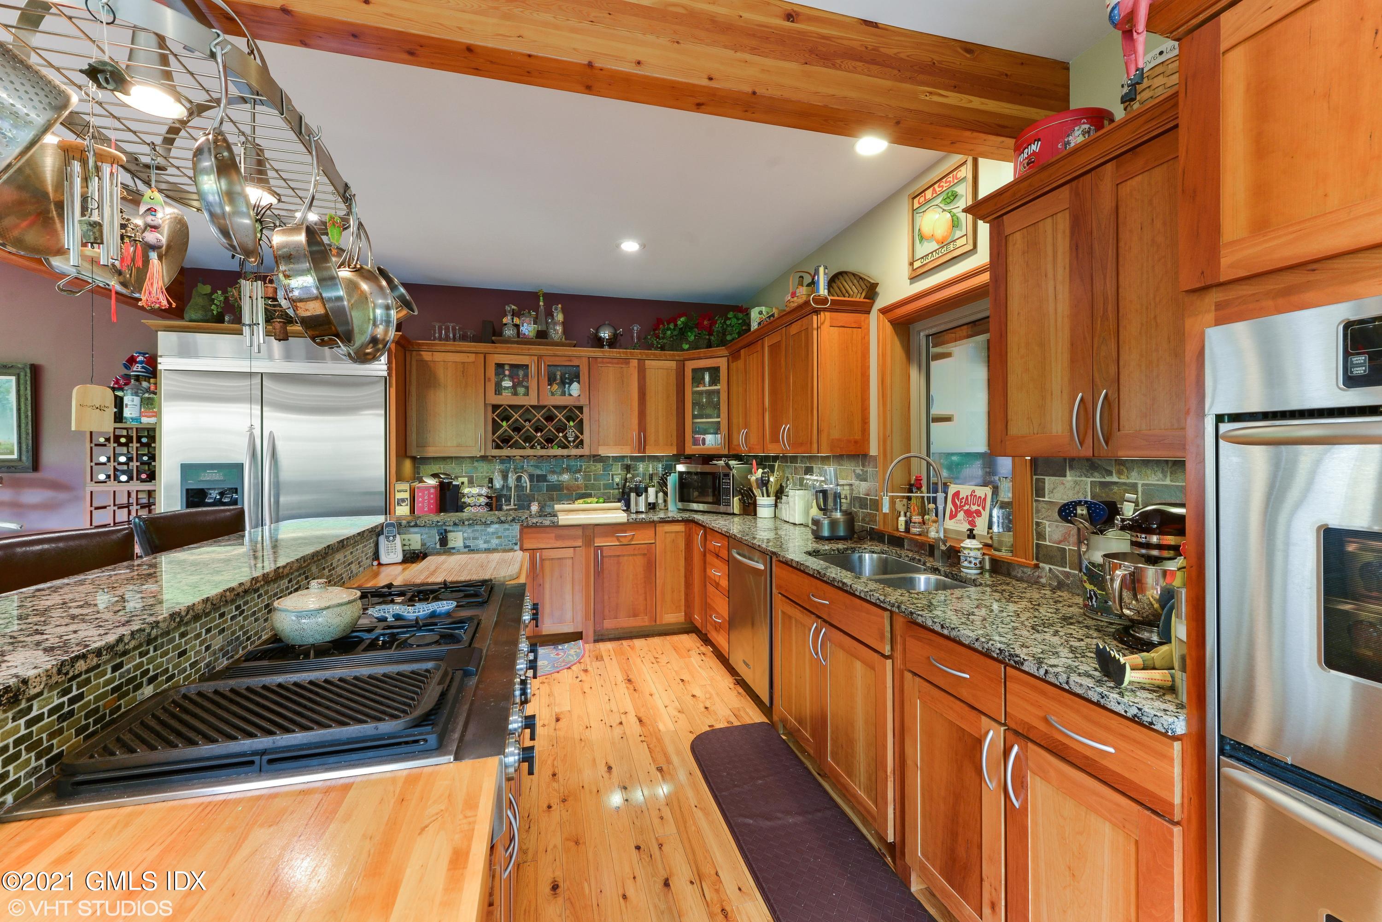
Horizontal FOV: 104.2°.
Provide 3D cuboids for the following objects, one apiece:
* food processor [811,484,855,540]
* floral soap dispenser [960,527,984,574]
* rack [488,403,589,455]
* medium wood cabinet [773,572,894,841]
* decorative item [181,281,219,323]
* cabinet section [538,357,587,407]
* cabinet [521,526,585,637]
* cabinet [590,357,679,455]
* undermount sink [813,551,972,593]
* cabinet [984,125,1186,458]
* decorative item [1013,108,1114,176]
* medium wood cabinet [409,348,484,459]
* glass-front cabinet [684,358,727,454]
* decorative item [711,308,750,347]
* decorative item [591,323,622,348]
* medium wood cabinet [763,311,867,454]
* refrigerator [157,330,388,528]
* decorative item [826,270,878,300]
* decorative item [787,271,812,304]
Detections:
[{"bbox_3d":[0.732,0.243,2.797,0.215,0.310,0.175,0,1,1],"label":"food processor"},{"bbox_3d":[1.019,0.324,1.947,0.080,0.163,0.080,-1,1,-21],"label":"floral soap dispenser"},{"bbox_3d":[-1.207,-0.236,4.264,0.724,0.376,0.305,0,1,-16],"label":"rack"},{"bbox_3d":[0.834,0.881,2.309,0.620,0.792,0.935,0,1,-16],"label":"medium wood cabinet"},{"bbox_3d":[-3.059,-0.984,3.369,0.190,0.290,0.190,-1,1,-32],"label":"decorative item"},{"bbox_3d":[-1.024,-0.620,4.319,0.384,0.368,0.330,-1,1,-15],"label":"cabinet section"},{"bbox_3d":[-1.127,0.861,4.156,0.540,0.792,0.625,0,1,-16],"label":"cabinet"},{"bbox_3d":[-0.482,-0.431,4.478,0.724,0.760,0.325,0,1,-16],"label":"cabinet"},{"bbox_3d":[0.740,0.504,2.085,0.420,0.200,0.780,-1,1,-15],"label":"undermount sink"},{"bbox_3d":[1.223,-0.397,1.461,0.319,0.770,0.704,0,1,-16],"label":"cabinet"},{"bbox_3d":[1.118,-0.895,1.625,0.246,0.182,0.246,-1,1,-40],"label":"decorative item"},{"bbox_3d":[-1.781,-0.410,3.982,0.510,0.745,0.315,-1,1,-15],"label":"medium wood cabinet"},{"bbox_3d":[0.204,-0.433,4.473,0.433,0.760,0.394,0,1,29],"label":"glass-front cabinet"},{"bbox_3d":[0.317,-1.050,4.361,0.315,0.394,0.295,0,1,29],"label":"decorative item"},{"bbox_3d":[-0.662,-0.961,4.217,0.240,0.245,0.170,-1,1,-15],"label":"decorative item"},{"bbox_3d":[0.703,-0.413,3.141,0.320,0.745,0.670,-1,1,-15],"label":"medium wood cabinet"},{"bbox_3d":[-2.627,0.280,3.620,1.220,2.120,0.630,-1,1,-15],"label":"refrigerator"},{"bbox_3d":[0.879,-0.953,3.003,0.099,0.236,0.404,0,1,-16],"label":"decorative item"},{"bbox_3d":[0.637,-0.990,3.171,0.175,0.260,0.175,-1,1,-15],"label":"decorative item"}]

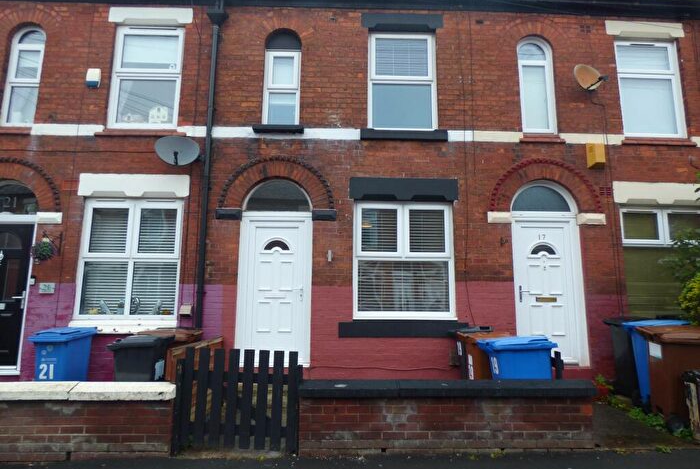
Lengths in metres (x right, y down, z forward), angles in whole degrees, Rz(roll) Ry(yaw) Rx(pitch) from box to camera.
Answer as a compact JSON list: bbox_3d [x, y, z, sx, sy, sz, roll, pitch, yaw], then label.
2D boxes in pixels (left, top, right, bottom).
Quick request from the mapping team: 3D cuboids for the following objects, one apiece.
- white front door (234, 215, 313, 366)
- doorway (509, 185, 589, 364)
[{"bbox_3d":[-1.011,0.730,5.581,0.978,2.108,0.100,1,-9,-2],"label":"white front door"},{"bbox_3d":[2.745,0.503,5.657,0.968,2.565,0.180,1,-9,-2],"label":"doorway"}]

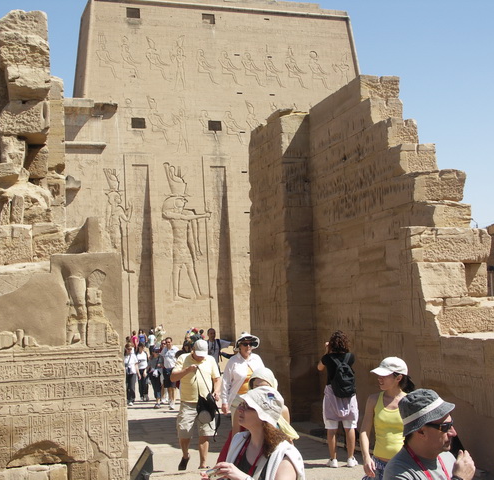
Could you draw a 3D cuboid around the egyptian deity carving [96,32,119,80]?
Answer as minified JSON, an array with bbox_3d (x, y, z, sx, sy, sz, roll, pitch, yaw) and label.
[{"bbox_3d":[-13.370,-17.683,101.547,2.427,4.596,0.200,0,-8,-22],"label":"egyptian deity carving"}]

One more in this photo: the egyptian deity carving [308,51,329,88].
[{"bbox_3d":[7.349,-17.413,107.939,2.442,4.169,0.220,0,-9,-21],"label":"egyptian deity carving"}]

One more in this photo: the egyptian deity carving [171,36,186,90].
[{"bbox_3d":[-6.677,-17.459,104.242,1.463,5.536,0.200,0,-8,-22],"label":"egyptian deity carving"}]

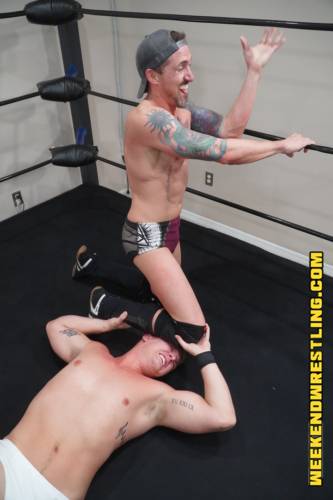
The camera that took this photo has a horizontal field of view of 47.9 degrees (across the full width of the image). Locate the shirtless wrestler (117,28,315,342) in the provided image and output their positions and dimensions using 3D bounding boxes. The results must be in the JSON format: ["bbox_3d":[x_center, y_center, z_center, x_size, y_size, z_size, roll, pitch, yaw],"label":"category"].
[{"bbox_3d":[0.004,-0.286,1.771,1.162,1.350,0.724,15,39,20],"label":"shirtless wrestler"}]

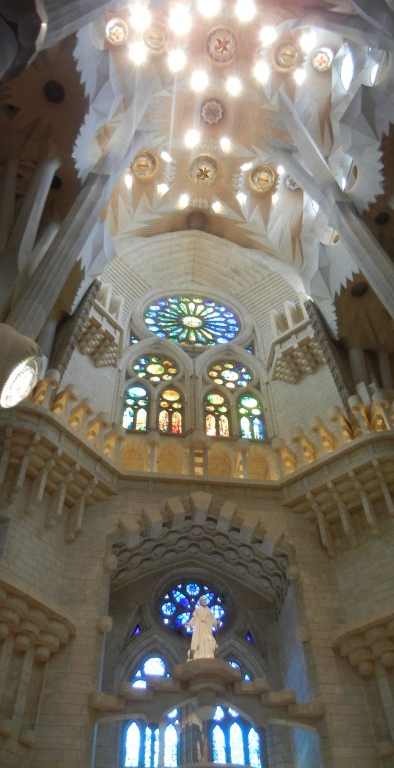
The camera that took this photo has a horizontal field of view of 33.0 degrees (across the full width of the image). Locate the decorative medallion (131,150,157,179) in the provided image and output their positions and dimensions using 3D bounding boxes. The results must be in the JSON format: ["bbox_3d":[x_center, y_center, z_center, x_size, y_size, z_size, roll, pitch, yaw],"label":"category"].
[{"bbox_3d":[-3.365,-14.071,42.667,1.600,0.380,1.600,5,-53,-5],"label":"decorative medallion"}]

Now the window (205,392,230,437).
[{"bbox_3d":[1.039,1.495,33.981,1.234,3.618,0.250,5,-53,-5],"label":"window"}]

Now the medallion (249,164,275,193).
[{"bbox_3d":[4.267,-13.389,43.365,1.626,0.380,1.626,5,-53,-5],"label":"medallion"}]

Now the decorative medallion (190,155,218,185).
[{"bbox_3d":[0.439,-13.811,42.956,1.750,0.350,1.750,-1,-53,-1],"label":"decorative medallion"}]

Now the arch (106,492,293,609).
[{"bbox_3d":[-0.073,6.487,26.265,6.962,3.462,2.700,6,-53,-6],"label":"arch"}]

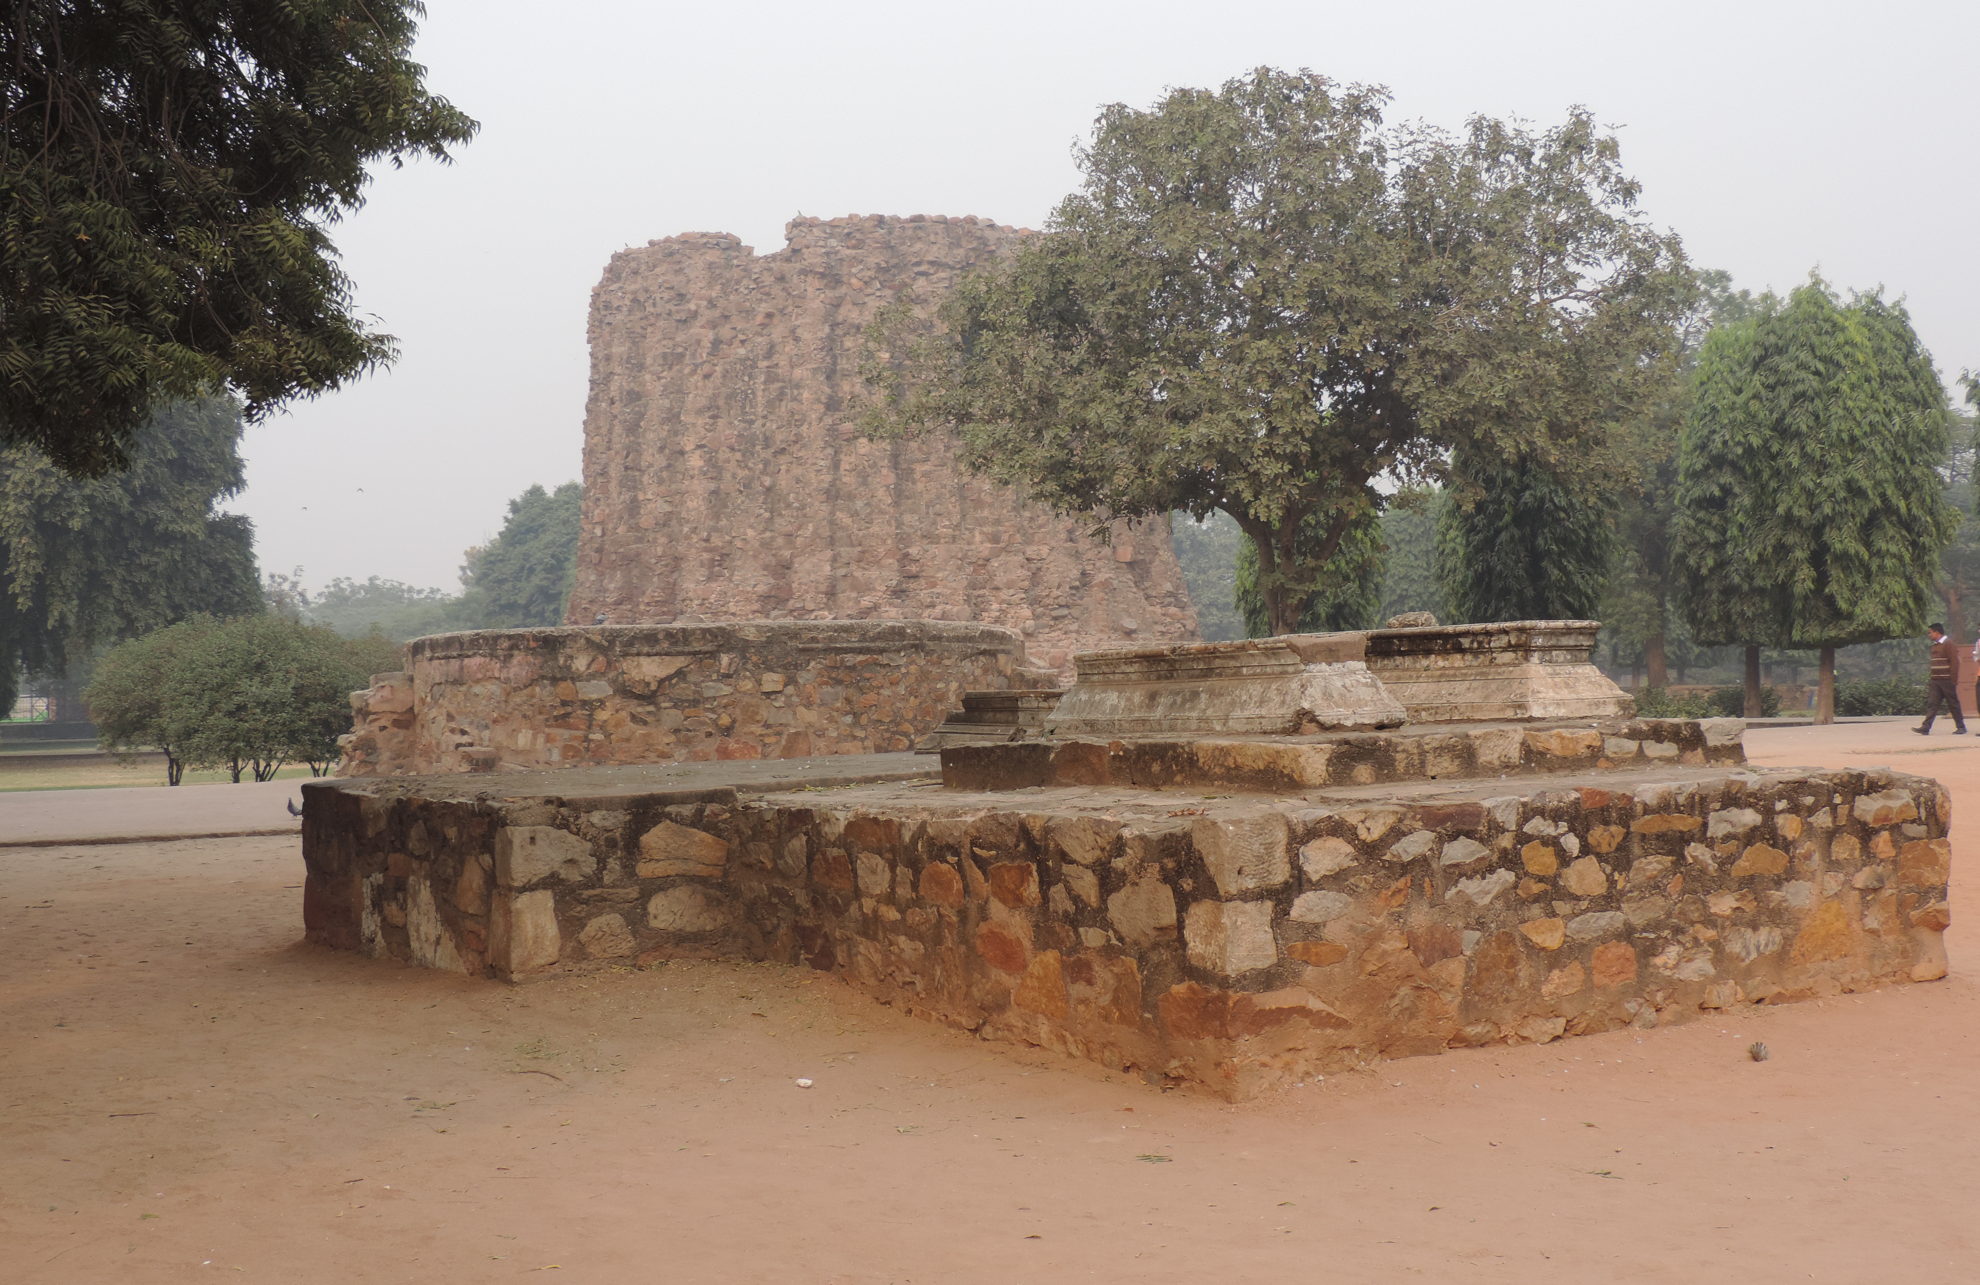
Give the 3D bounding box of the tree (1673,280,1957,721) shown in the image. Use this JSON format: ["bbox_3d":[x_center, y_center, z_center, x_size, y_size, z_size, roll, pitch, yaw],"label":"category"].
[{"bbox_3d":[14.300,-2.450,39.600,4.900,7.600,4.600,0,0,0],"label":"tree"}]

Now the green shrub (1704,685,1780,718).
[{"bbox_3d":[13.900,1.090,42.300,1.400,0.630,1.200,0,0,0],"label":"green shrub"}]

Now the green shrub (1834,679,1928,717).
[{"bbox_3d":[16.400,1.020,42.100,1.900,0.690,1.300,0,0,0],"label":"green shrub"}]

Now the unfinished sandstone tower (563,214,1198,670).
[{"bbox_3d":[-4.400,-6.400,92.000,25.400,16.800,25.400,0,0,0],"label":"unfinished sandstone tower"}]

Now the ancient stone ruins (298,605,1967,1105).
[{"bbox_3d":[-0.276,0.680,11.770,5.400,1.660,8.100,0,0,-35],"label":"ancient stone ruins"}]

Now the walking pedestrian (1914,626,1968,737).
[{"bbox_3d":[14.640,0.570,35.200,0.720,1.700,0.500,0,0,-22],"label":"walking pedestrian"}]

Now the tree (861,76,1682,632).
[{"bbox_3d":[3.650,-3.000,29.000,10.600,8.700,9.600,0,0,0],"label":"tree"}]

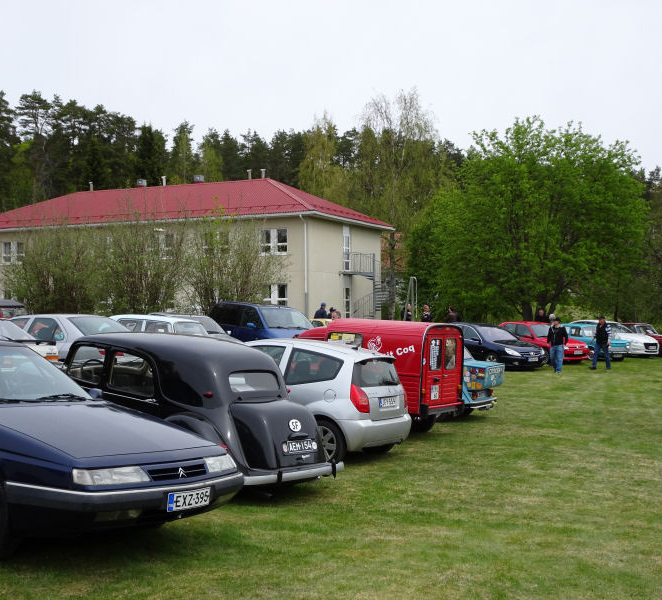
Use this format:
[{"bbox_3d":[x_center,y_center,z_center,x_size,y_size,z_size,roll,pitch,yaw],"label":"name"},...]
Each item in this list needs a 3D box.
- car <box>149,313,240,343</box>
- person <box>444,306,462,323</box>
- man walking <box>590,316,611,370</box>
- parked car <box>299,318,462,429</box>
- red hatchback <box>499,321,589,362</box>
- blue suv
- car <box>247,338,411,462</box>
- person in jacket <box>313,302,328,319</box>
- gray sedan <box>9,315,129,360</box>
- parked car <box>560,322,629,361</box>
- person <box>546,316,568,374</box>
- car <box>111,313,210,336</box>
[{"bbox_3d":[-3.982,1.055,26.309,4.250,1.430,1.720,1,-1,39],"label":"car"},{"bbox_3d":[4.711,1.130,38.510,0.380,1.720,0.500,1,-1,5],"label":"person"},{"bbox_3d":[8.610,1.379,31.800,0.520,1.710,0.520,-1,-1,45],"label":"man walking"},{"bbox_3d":[0.152,1.190,16.861,3.900,1.800,1.500,1,-1,33],"label":"parked car"},{"bbox_3d":[7.217,1.530,35.208,1.690,1.380,4.030,2,-1,-31],"label":"red hatchback"},{"bbox_3d":[-1.490,1.020,26.400,1.880,1.750,4.650,1,-1,-33],"label":"blue suv"},{"bbox_3d":[-0.782,1.250,13.409,3.670,1.460,1.660,1,-1,30],"label":"car"},{"bbox_3d":[-0.390,0.990,39.000,0.420,1.740,0.500,1,-1,-37],"label":"person in jacket"},{"bbox_3d":[-5.350,0.970,18.750,4.440,1.390,1.755,-1,-1,31],"label":"gray sedan"},{"bbox_3d":[9.637,1.555,37.708,1.530,1.390,3.850,2,-1,-23],"label":"parked car"},{"bbox_3d":[6.870,1.396,30.300,0.620,1.720,0.400,0,-1,18],"label":"person"},{"bbox_3d":[-4.232,1.010,22.009,3.900,1.440,1.560,1,-1,32],"label":"car"}]

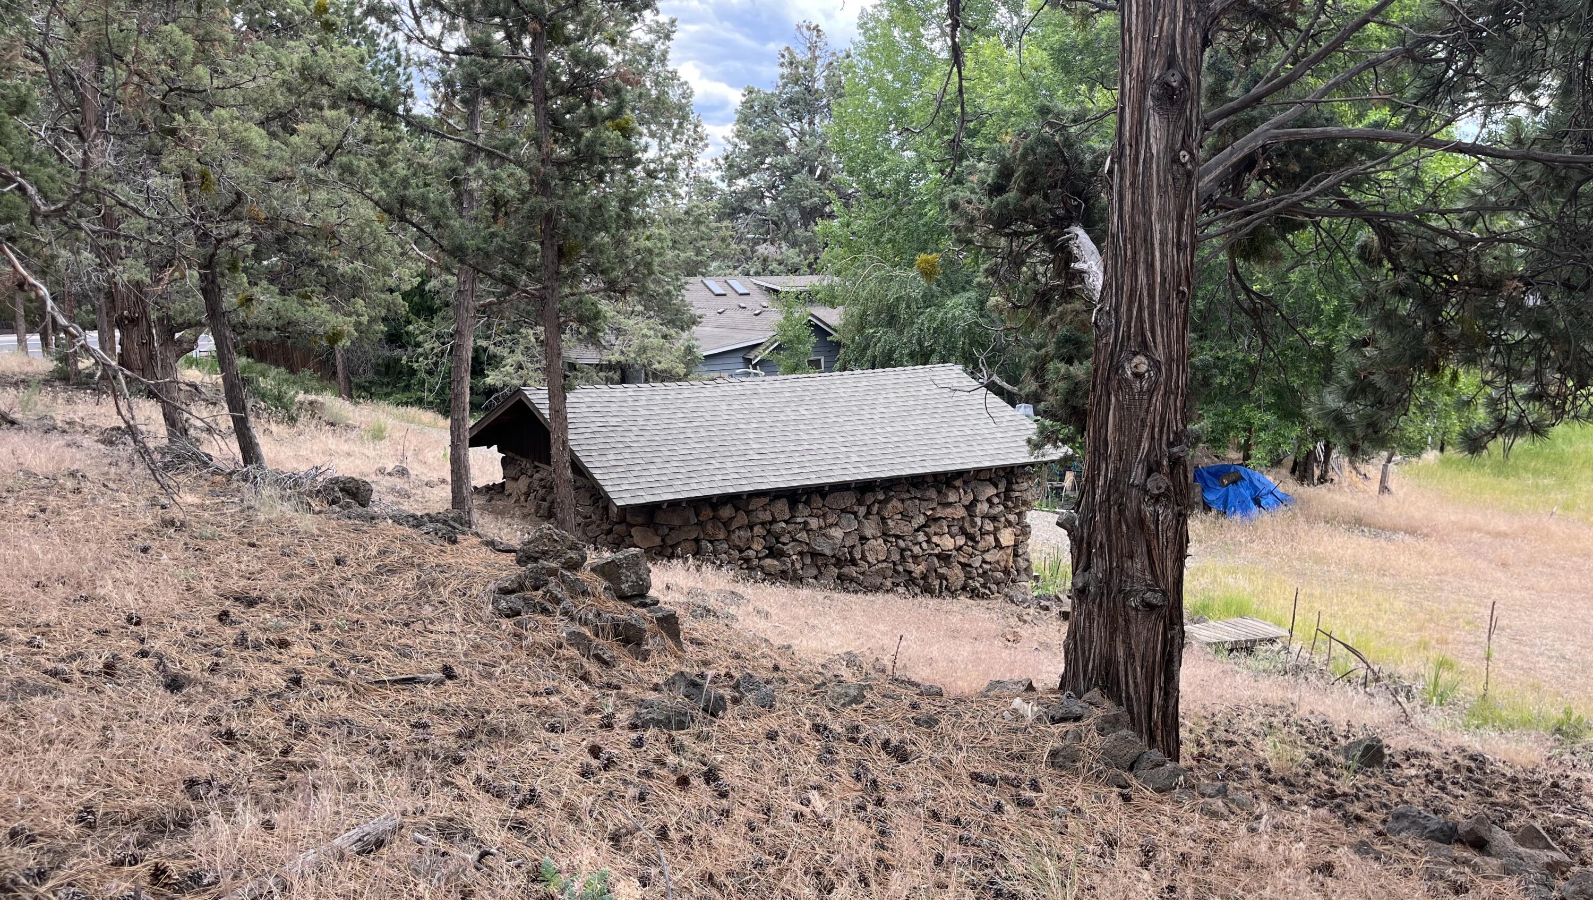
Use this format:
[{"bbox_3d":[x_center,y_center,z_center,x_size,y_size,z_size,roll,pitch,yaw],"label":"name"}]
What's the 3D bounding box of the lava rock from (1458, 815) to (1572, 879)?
[{"bbox_3d":[3.981,2.196,6.650,0.580,0.220,0.360,7,10,32],"label":"lava rock"}]

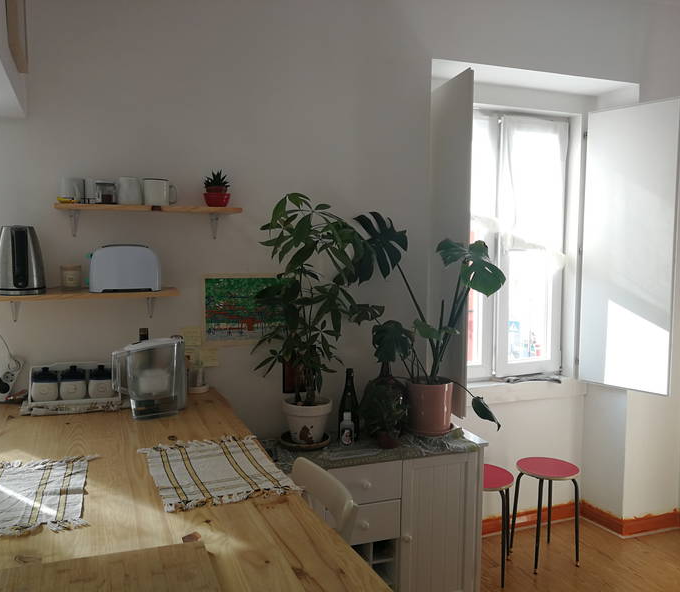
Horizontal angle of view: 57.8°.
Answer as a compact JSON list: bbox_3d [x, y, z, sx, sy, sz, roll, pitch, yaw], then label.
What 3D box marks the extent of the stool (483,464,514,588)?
[{"bbox_3d":[0.665,1.077,2.905,0.315,0.464,0.315,-2,5,-22],"label":"stool"}]

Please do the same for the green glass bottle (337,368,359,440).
[{"bbox_3d":[0.030,0.423,2.434,0.090,0.285,0.090,0,4,0],"label":"green glass bottle"}]

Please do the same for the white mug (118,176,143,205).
[{"bbox_3d":[-0.731,-0.364,2.149,0.091,0.099,0.091,-2,4,-22],"label":"white mug"}]

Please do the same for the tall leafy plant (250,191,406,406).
[{"bbox_3d":[-0.048,0.013,2.343,0.540,0.770,0.400,-2,4,-22],"label":"tall leafy plant"}]

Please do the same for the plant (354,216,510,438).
[{"bbox_3d":[0.367,0.115,2.461,0.623,0.866,0.410,-2,5,-22],"label":"plant"}]

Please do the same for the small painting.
[{"bbox_3d":[-0.349,0.054,2.449,0.384,0.284,0.012,-2,4,-22],"label":"small painting"}]

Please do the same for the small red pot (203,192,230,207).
[{"bbox_3d":[-0.450,-0.348,2.245,0.098,0.054,0.098,0,4,0],"label":"small red pot"}]

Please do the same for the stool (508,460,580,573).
[{"bbox_3d":[1.019,1.077,3.054,0.298,0.468,0.298,0,4,0],"label":"stool"}]

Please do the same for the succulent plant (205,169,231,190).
[{"bbox_3d":[-0.449,-0.417,2.241,0.095,0.080,0.095,-2,4,-22],"label":"succulent plant"}]

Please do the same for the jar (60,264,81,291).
[{"bbox_3d":[-0.922,-0.059,2.113,0.066,0.090,0.066,-2,5,-22],"label":"jar"}]

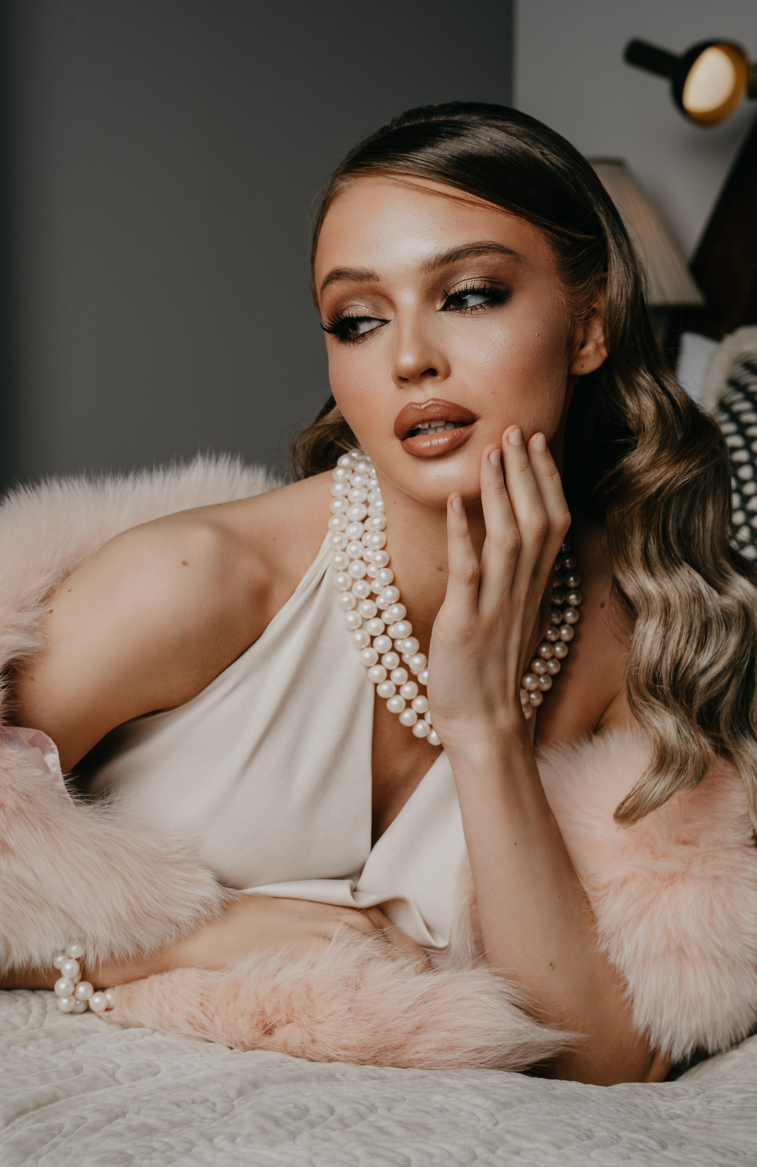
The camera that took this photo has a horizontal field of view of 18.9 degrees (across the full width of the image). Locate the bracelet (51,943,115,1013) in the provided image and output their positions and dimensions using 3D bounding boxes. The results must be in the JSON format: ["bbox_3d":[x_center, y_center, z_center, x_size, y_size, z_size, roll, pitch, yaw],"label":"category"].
[{"bbox_3d":[-0.157,0.210,1.220,0.043,0.046,0.058,0,5,0],"label":"bracelet"}]

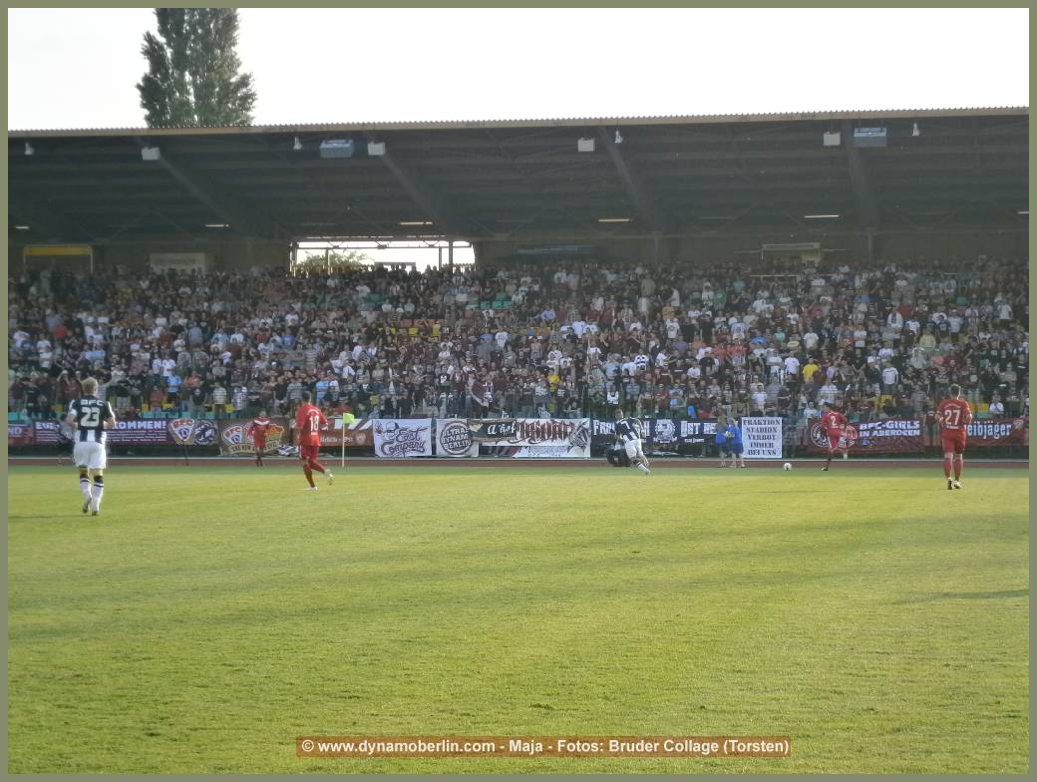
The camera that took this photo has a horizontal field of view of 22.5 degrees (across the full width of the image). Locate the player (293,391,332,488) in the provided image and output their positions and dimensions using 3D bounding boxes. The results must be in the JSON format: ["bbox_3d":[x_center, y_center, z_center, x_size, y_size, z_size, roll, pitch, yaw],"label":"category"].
[{"bbox_3d":[-3.633,0.888,46.300,0.650,1.759,0.550,0,-1,44],"label":"player"}]

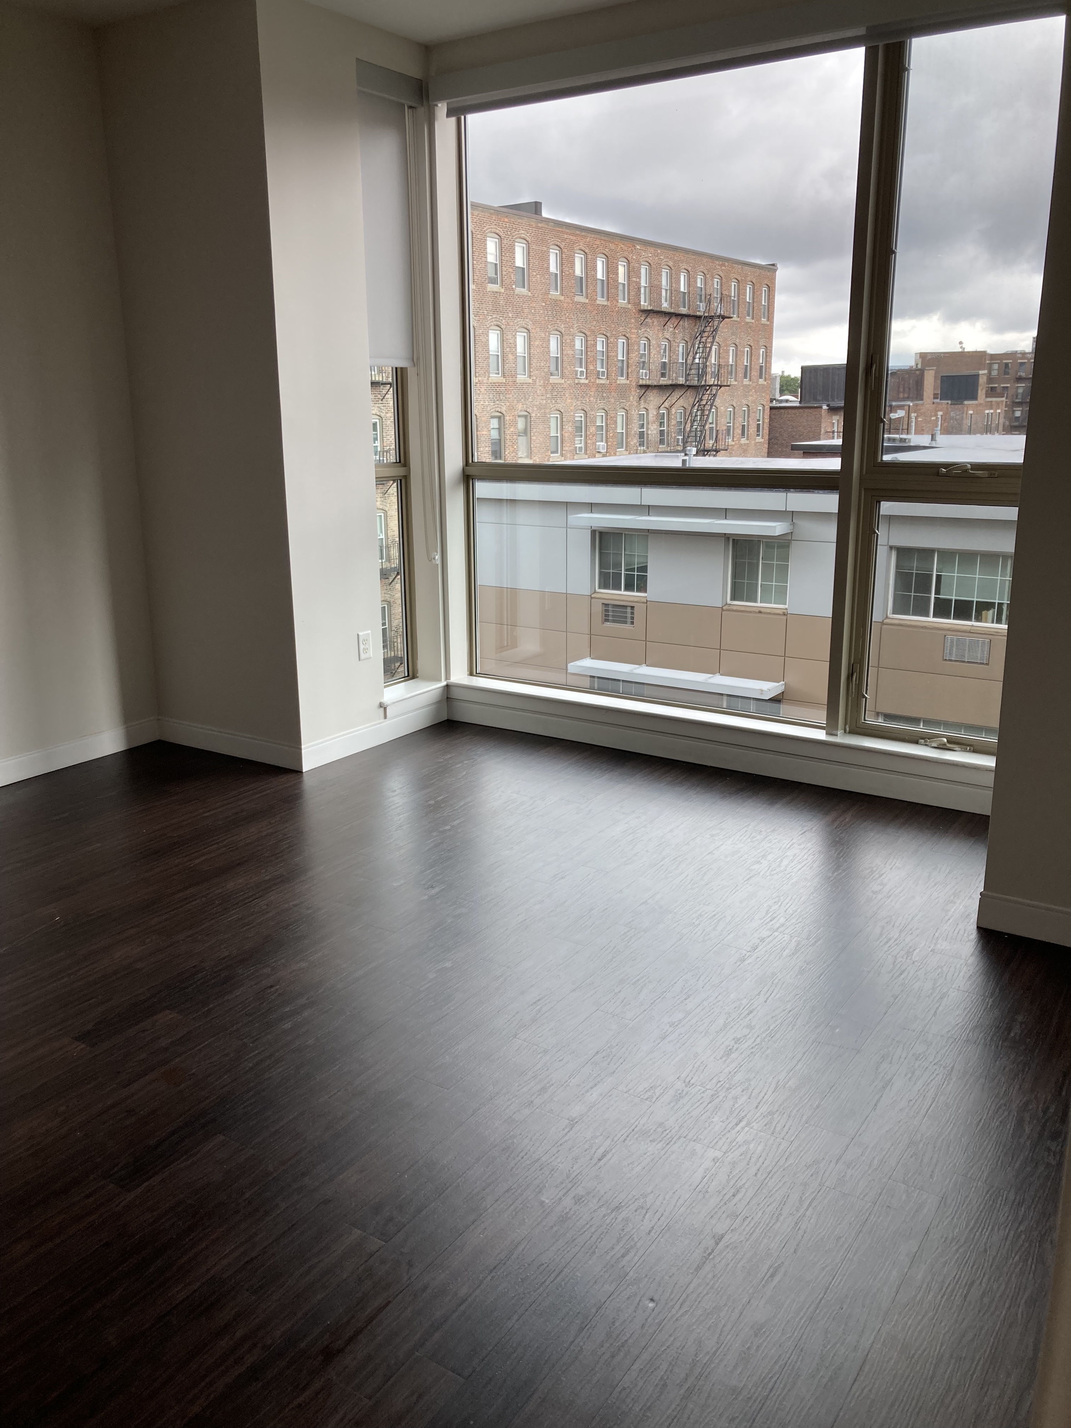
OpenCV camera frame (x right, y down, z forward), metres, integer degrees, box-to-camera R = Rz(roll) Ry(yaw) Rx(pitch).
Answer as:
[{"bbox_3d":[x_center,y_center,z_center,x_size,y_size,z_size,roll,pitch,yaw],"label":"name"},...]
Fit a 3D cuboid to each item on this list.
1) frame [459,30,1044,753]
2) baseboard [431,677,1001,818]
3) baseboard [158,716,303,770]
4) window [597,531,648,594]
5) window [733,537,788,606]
[{"bbox_3d":[0.756,-1.193,4.520,2.541,2.433,0.110,9,17,32],"label":"frame"},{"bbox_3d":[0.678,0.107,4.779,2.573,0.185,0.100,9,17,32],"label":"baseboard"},{"bbox_3d":[-1.306,0.124,4.915,0.885,0.104,0.020,9,17,32],"label":"baseboard"},{"bbox_3d":[1.606,-2.785,21.351,1.094,1.163,0.100,9,17,33],"label":"window"},{"bbox_3d":[3.862,-2.424,19.871,1.075,1.169,0.100,9,17,33],"label":"window"}]

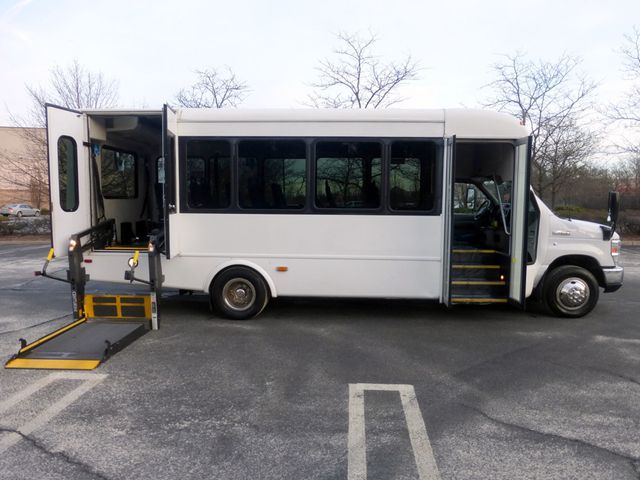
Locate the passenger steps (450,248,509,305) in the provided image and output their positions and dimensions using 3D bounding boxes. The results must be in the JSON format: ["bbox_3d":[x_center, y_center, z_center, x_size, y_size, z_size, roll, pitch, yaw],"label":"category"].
[{"bbox_3d":[2.096,0.496,6.165,0.840,0.630,0.820,0,4,1],"label":"passenger steps"}]

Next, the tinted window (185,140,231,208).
[{"bbox_3d":[-1.451,-0.845,5.748,0.607,0.880,0.050,0,4,1],"label":"tinted window"}]

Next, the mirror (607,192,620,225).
[{"bbox_3d":[3.861,-0.416,5.833,0.110,0.420,0.190,2,5,18],"label":"mirror"}]

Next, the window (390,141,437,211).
[{"bbox_3d":[1.195,-0.824,5.686,0.600,0.880,0.050,0,4,1],"label":"window"}]

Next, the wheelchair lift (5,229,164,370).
[{"bbox_3d":[-2.486,0.507,5.052,1.140,1.220,2.020,0,4,1],"label":"wheelchair lift"}]

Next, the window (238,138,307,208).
[{"bbox_3d":[-0.613,-0.838,5.729,0.883,0.880,0.050,0,4,1],"label":"window"}]

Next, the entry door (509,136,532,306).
[{"bbox_3d":[2.471,-0.223,5.480,0.050,2.050,0.410,0,4,1],"label":"entry door"}]

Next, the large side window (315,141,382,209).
[{"bbox_3d":[0.364,-0.831,5.706,0.872,0.880,0.050,0,4,1],"label":"large side window"}]

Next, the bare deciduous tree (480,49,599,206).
[{"bbox_3d":[10.482,-4.500,21.479,5.752,8.897,5.752,0,4,1],"label":"bare deciduous tree"}]

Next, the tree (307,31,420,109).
[{"bbox_3d":[2.008,-4.952,21.147,5.912,9.748,5.912,0,4,1],"label":"tree"}]

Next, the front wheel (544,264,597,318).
[{"bbox_3d":[3.408,0.713,6.080,0.735,0.735,0.250,0,4,1],"label":"front wheel"}]

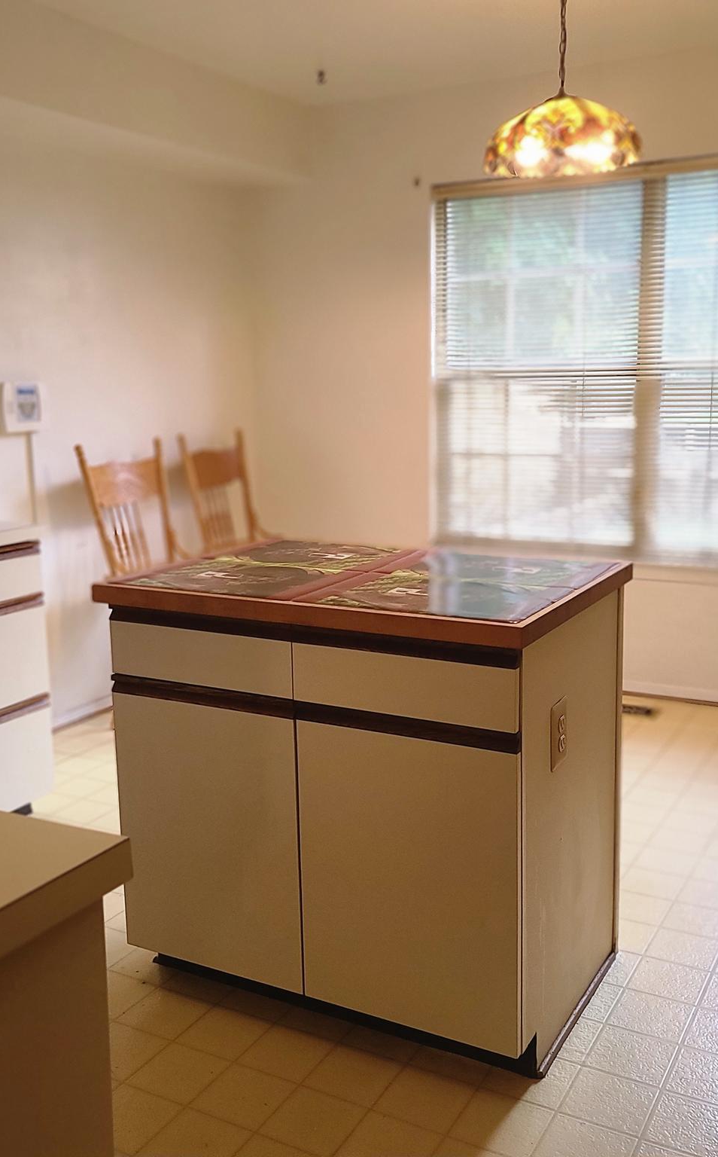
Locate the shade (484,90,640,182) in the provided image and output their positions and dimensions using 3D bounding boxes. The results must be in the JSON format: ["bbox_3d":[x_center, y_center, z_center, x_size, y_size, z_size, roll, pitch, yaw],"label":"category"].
[{"bbox_3d":[0.543,-1.189,2.970,0.419,0.195,0.419,5,12,28],"label":"shade"}]

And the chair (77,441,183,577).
[{"bbox_3d":[-0.677,0.031,4.205,0.550,1.072,0.500,5,12,28],"label":"chair"}]

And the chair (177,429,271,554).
[{"bbox_3d":[-0.386,-0.067,4.698,0.550,1.080,0.500,4,11,24],"label":"chair"}]

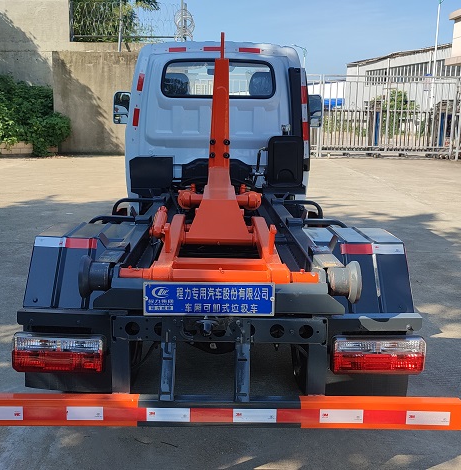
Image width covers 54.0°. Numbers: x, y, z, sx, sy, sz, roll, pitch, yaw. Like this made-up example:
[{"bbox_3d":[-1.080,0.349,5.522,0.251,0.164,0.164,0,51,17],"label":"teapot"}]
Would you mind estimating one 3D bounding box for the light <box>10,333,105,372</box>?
[{"bbox_3d":[-0.661,0.449,1.760,0.335,0.140,0.075,1,11,-1],"label":"light"}]

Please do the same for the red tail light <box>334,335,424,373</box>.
[{"bbox_3d":[0.576,0.463,1.770,0.335,0.140,0.075,1,11,-1],"label":"red tail light"}]

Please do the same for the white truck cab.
[{"bbox_3d":[-0.108,-1.022,4.705,1.850,1.592,1.550,1,11,-1],"label":"white truck cab"}]

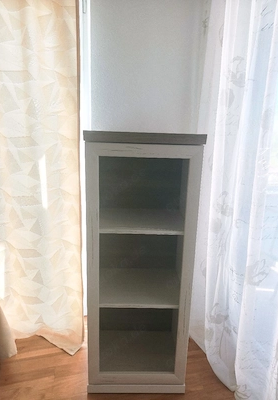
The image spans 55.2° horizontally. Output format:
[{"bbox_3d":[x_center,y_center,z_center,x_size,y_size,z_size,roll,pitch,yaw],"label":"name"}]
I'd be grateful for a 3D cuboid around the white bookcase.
[{"bbox_3d":[0.004,0.298,1.352,0.479,1.227,0.402,1,13,-1],"label":"white bookcase"}]

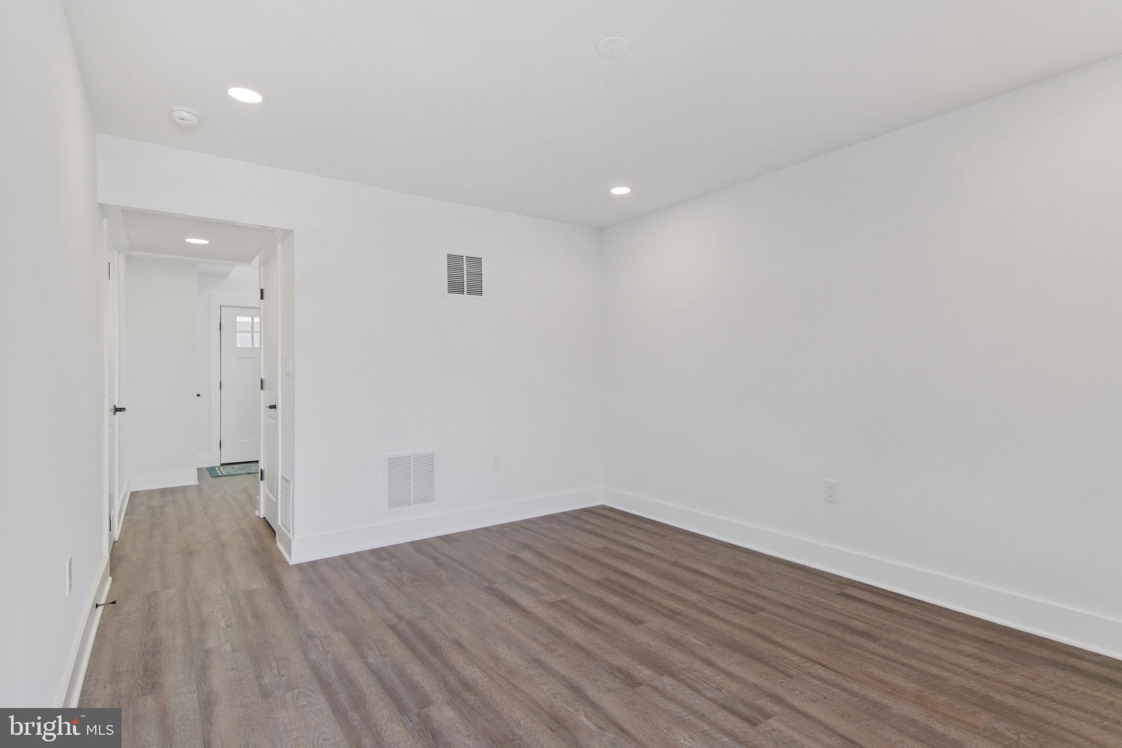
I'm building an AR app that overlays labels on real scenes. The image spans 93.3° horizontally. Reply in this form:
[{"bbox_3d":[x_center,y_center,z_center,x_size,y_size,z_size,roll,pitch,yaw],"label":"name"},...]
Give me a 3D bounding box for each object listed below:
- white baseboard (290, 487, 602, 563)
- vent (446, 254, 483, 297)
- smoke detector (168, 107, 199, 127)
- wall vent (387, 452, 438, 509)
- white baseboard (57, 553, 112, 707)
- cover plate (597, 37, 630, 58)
[{"bbox_3d":[-0.655,1.102,4.049,2.552,0.153,0.030,0,0,-37],"label":"white baseboard"},{"bbox_3d":[-0.721,-0.745,4.012,0.345,0.335,0.015,0,0,-37],"label":"vent"},{"bbox_3d":[-1.804,-1.236,2.541,0.132,0.042,0.132,0,0,-37],"label":"smoke detector"},{"bbox_3d":[-1.056,0.764,3.760,0.395,0.395,0.015,0,0,-37],"label":"wall vent"},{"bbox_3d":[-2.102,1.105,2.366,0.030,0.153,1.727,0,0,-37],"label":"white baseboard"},{"bbox_3d":[0.208,-1.295,2.112,0.133,0.012,0.133,0,0,0],"label":"cover plate"}]

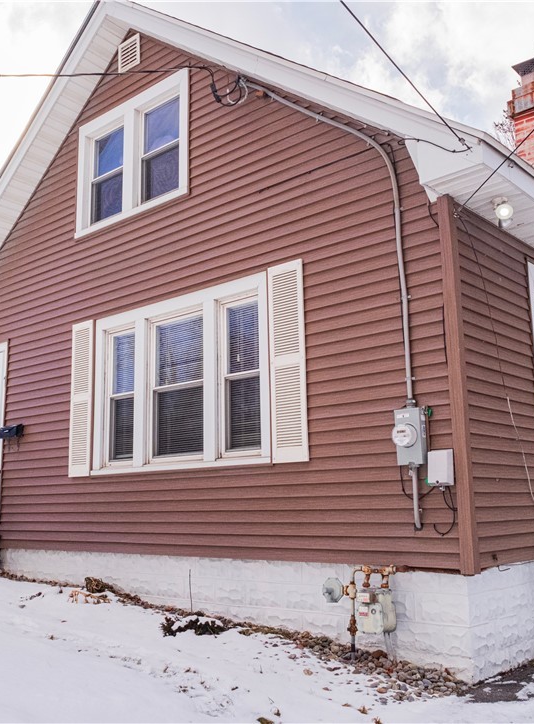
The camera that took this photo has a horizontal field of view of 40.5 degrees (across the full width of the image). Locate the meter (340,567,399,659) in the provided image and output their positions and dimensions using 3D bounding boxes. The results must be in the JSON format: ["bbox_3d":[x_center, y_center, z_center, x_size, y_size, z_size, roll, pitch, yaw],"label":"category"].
[{"bbox_3d":[0.725,1.728,5.046,0.370,0.610,0.250,-11,-15,41],"label":"meter"}]

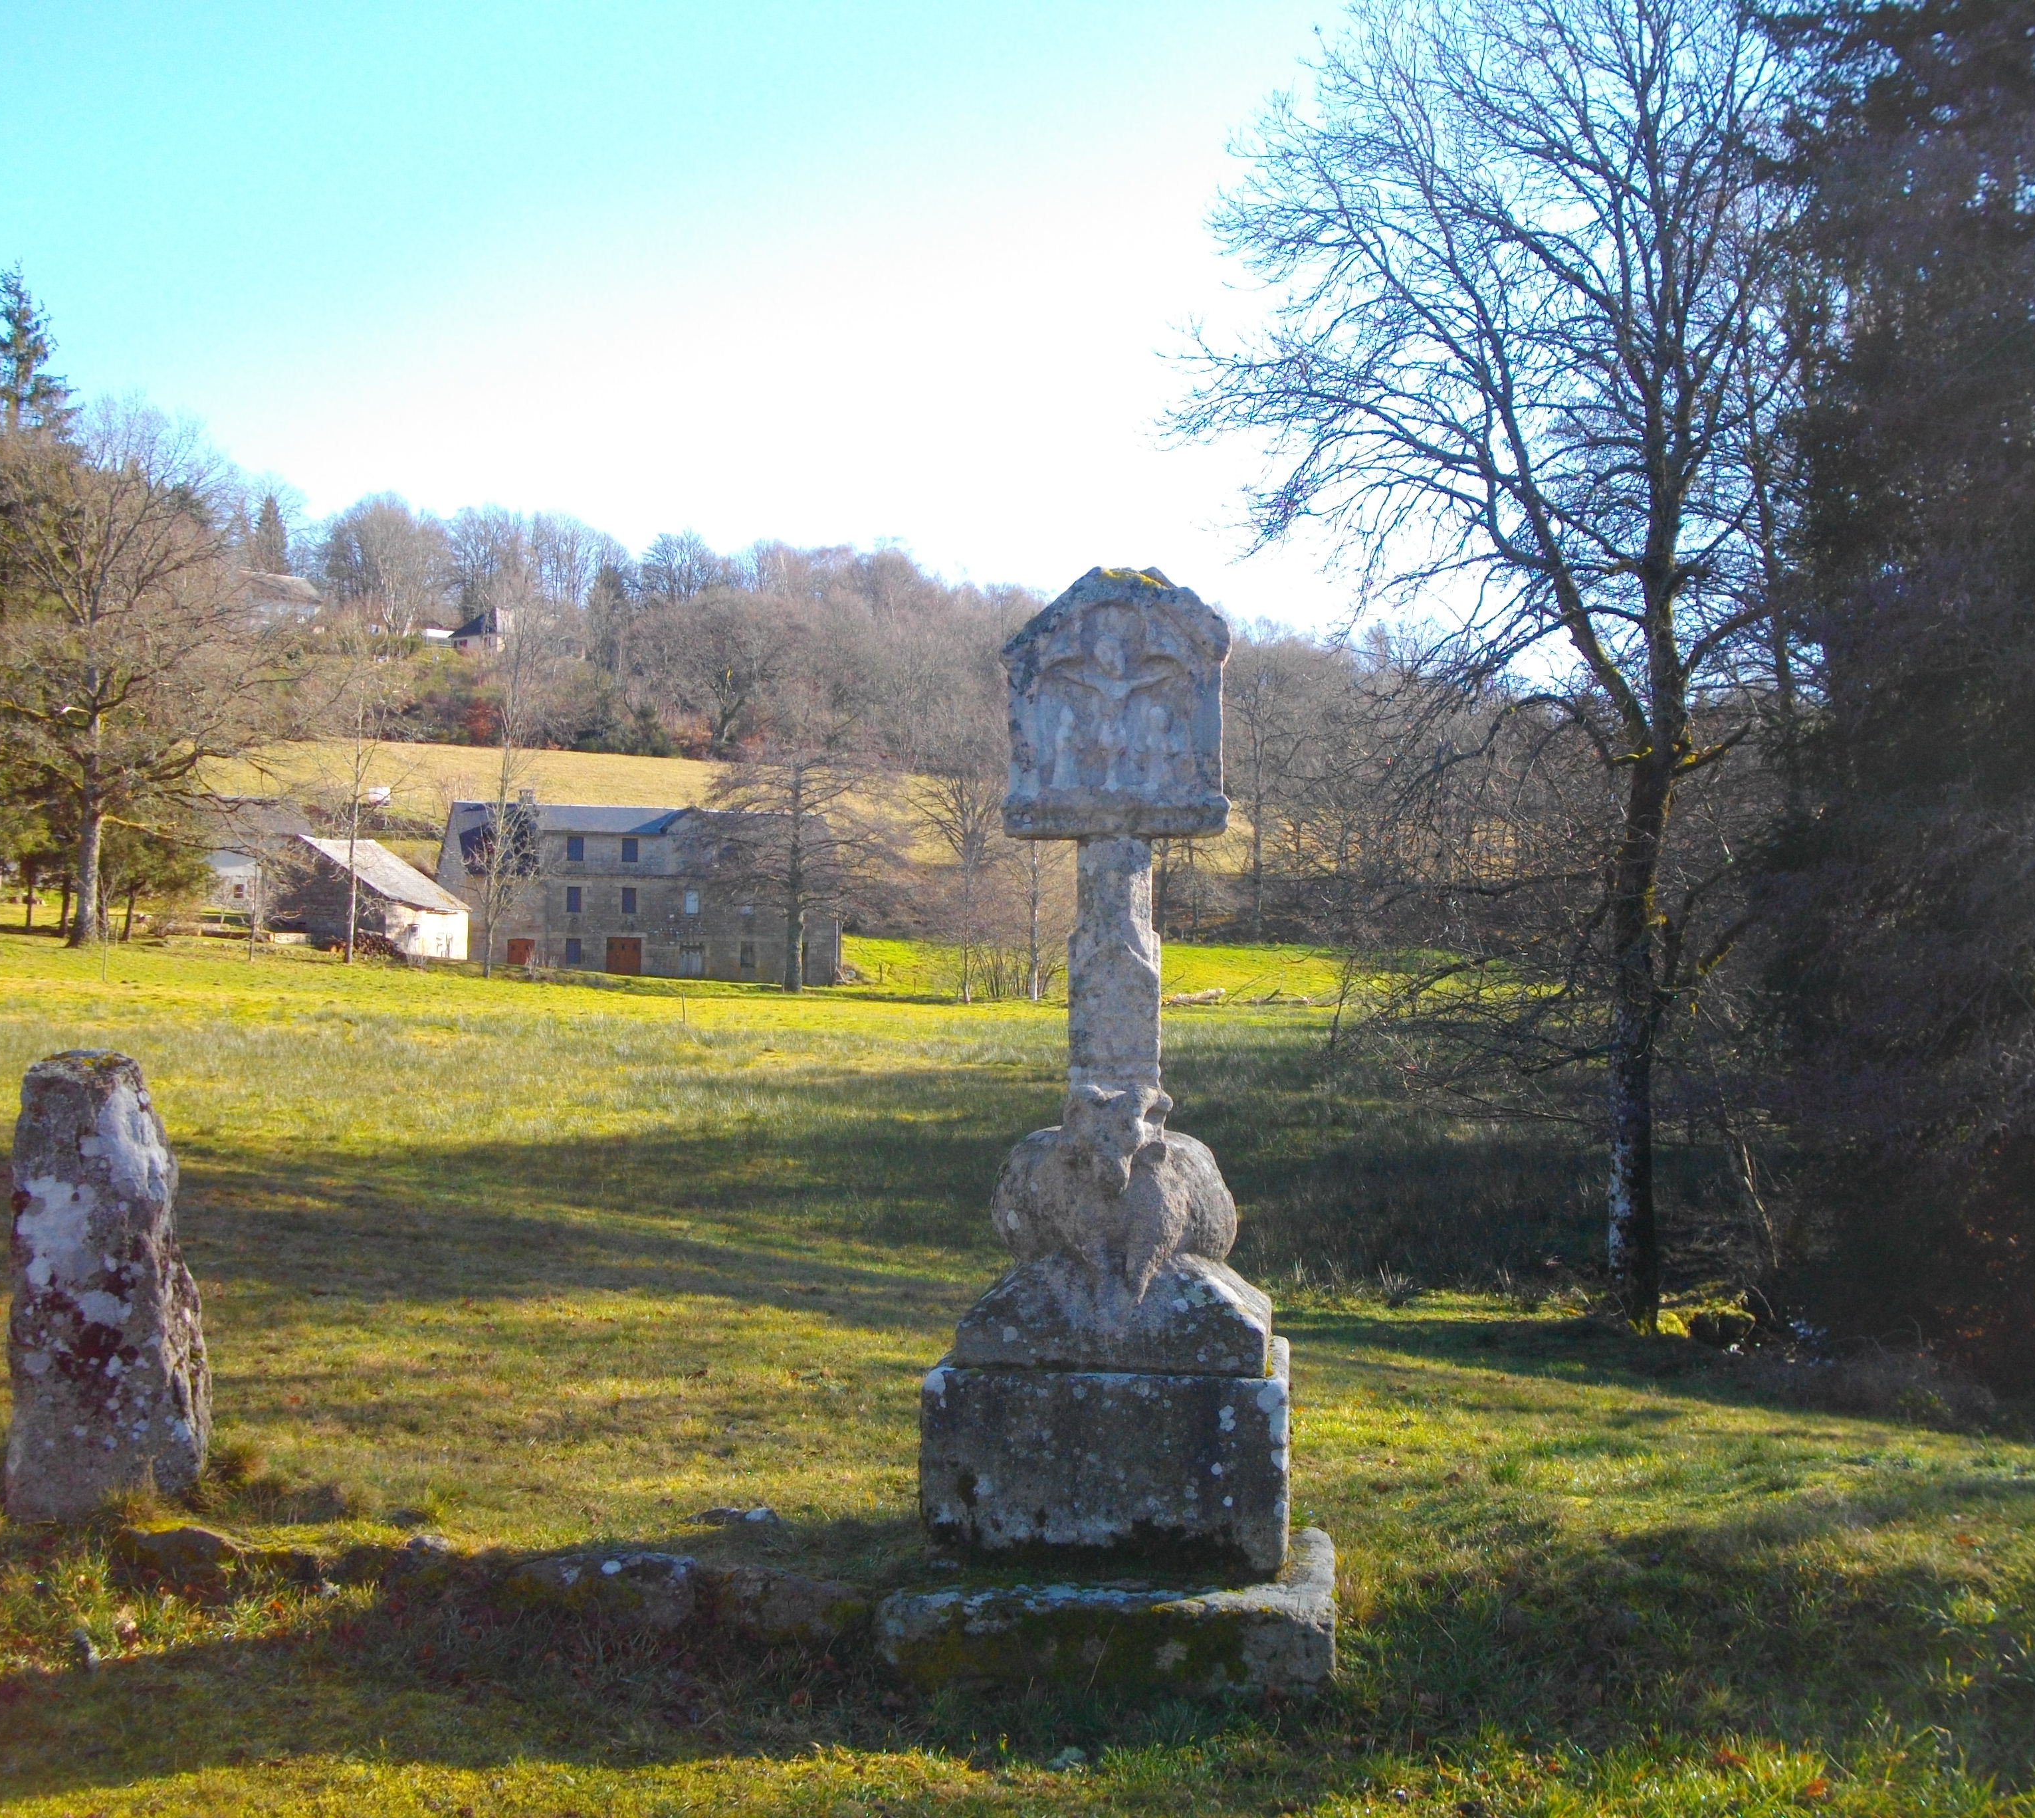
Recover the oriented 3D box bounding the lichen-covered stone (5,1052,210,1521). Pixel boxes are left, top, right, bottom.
[{"bbox_3d":[-2.240,0.910,6.700,0.460,1.110,0.340,0,0,-6],"label":"lichen-covered stone"}]

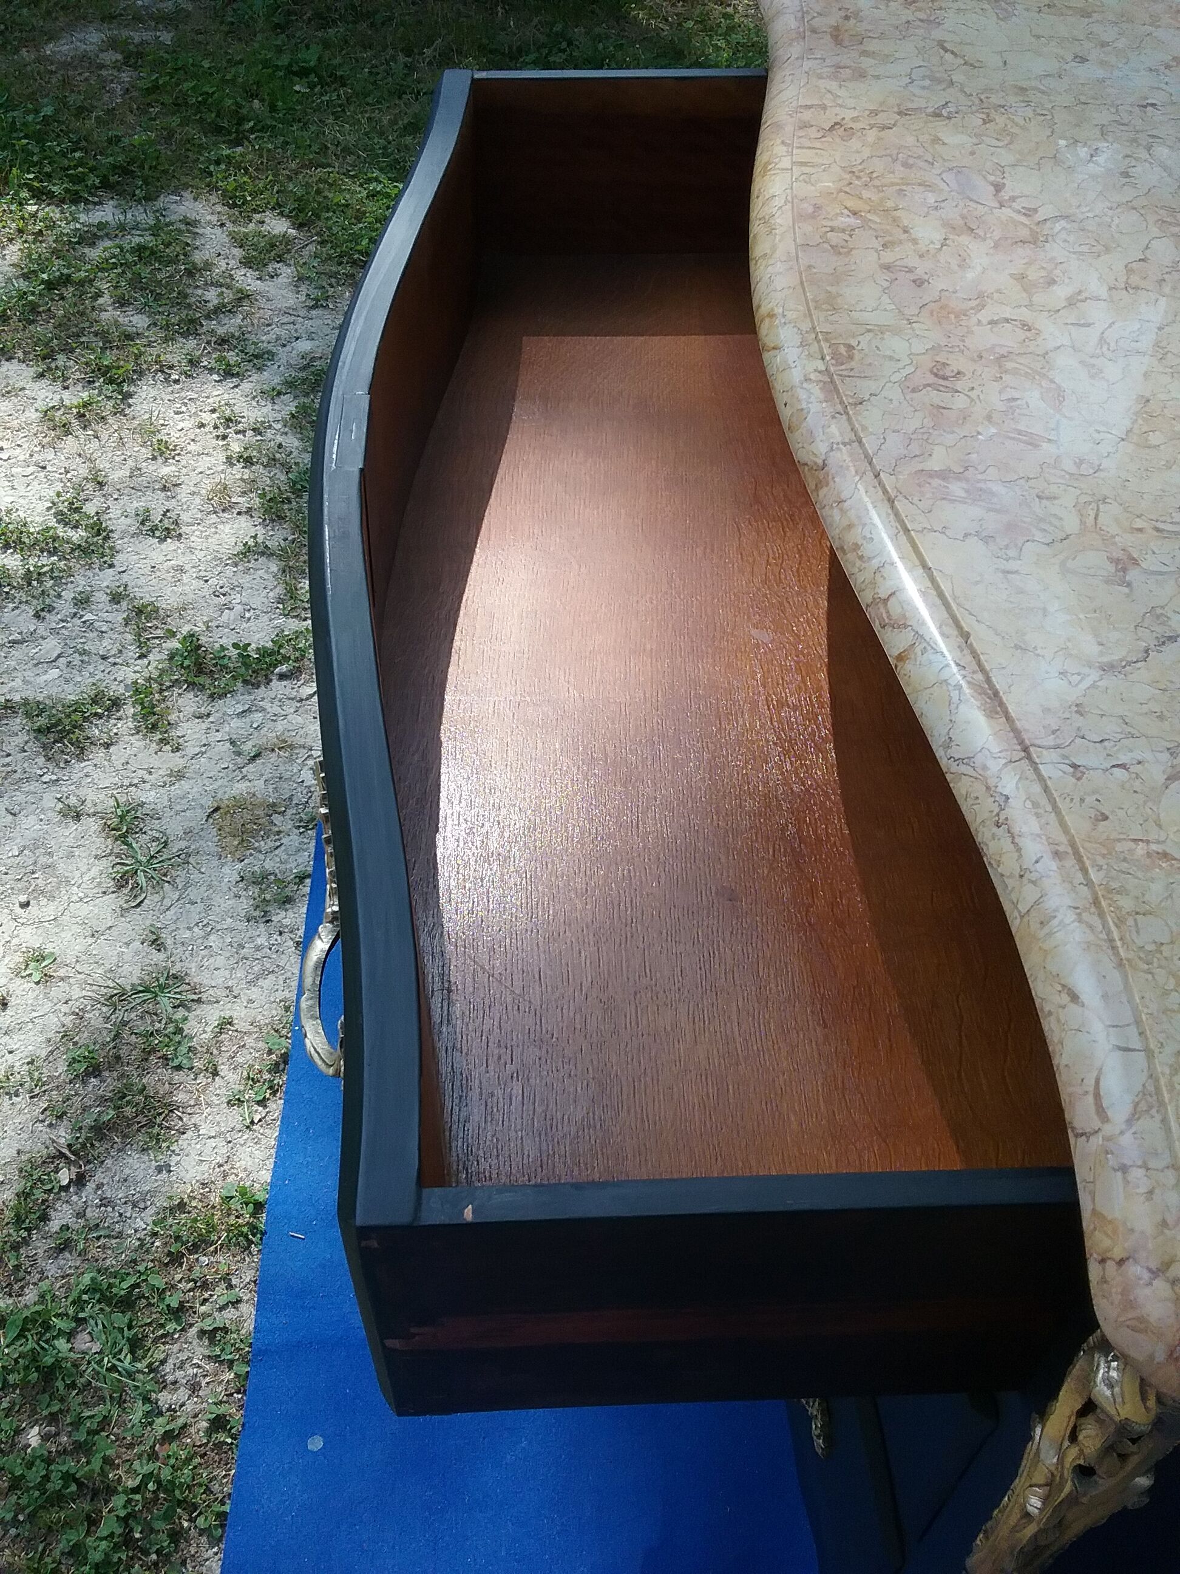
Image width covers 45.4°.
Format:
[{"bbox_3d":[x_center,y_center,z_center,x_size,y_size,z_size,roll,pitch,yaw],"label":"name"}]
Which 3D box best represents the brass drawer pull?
[{"bbox_3d":[-0.126,0.061,0.670,0.032,0.072,0.192,-8,47,-8],"label":"brass drawer pull"}]

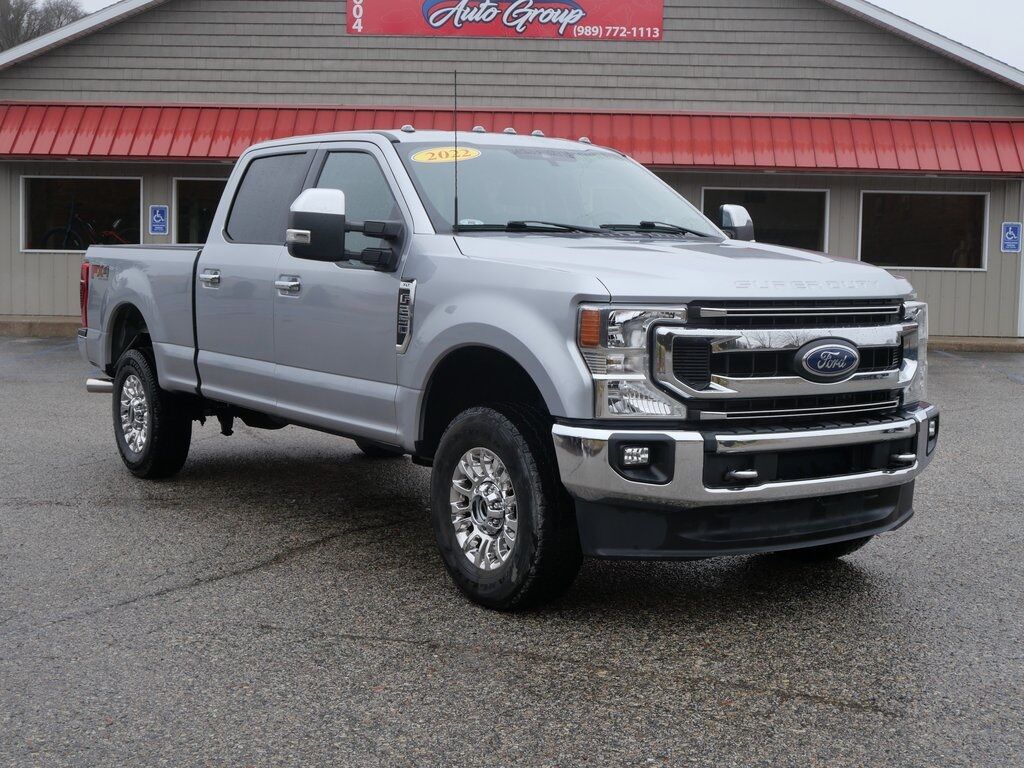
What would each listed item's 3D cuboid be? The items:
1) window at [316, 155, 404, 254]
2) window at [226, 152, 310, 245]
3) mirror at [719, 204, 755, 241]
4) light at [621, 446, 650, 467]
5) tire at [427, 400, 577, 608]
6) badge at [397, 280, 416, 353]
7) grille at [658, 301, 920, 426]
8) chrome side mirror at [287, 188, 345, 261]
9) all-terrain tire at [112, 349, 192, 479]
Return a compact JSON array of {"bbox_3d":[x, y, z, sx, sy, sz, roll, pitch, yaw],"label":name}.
[{"bbox_3d":[-0.723,-0.872,7.121,0.050,0.590,1.070,22,-8,-34],"label":"window"},{"bbox_3d":[-1.325,-0.989,8.016,0.050,0.550,0.780,22,-8,-34],"label":"window"},{"bbox_3d":[1.208,-0.805,7.990,0.250,0.330,0.170,-3,6,-34],"label":"mirror"},{"bbox_3d":[0.462,0.265,5.490,0.120,0.080,0.070,-3,6,-34],"label":"light"},{"bbox_3d":[-0.031,0.509,6.130,0.280,0.819,0.829,-3,6,-34],"label":"tire"},{"bbox_3d":[-0.461,-0.297,6.493,0.030,0.330,0.155,-3,6,-34],"label":"badge"},{"bbox_3d":[1.175,-0.098,5.858,1.470,0.470,0.190,-3,6,-34],"label":"grille"},{"bbox_3d":[-0.865,-0.707,6.577,0.250,0.330,0.170,-3,6,-34],"label":"chrome side mirror"},{"bbox_3d":[-2.309,0.184,9.474,0.280,0.819,0.829,-3,6,-34],"label":"all-terrain tire"}]

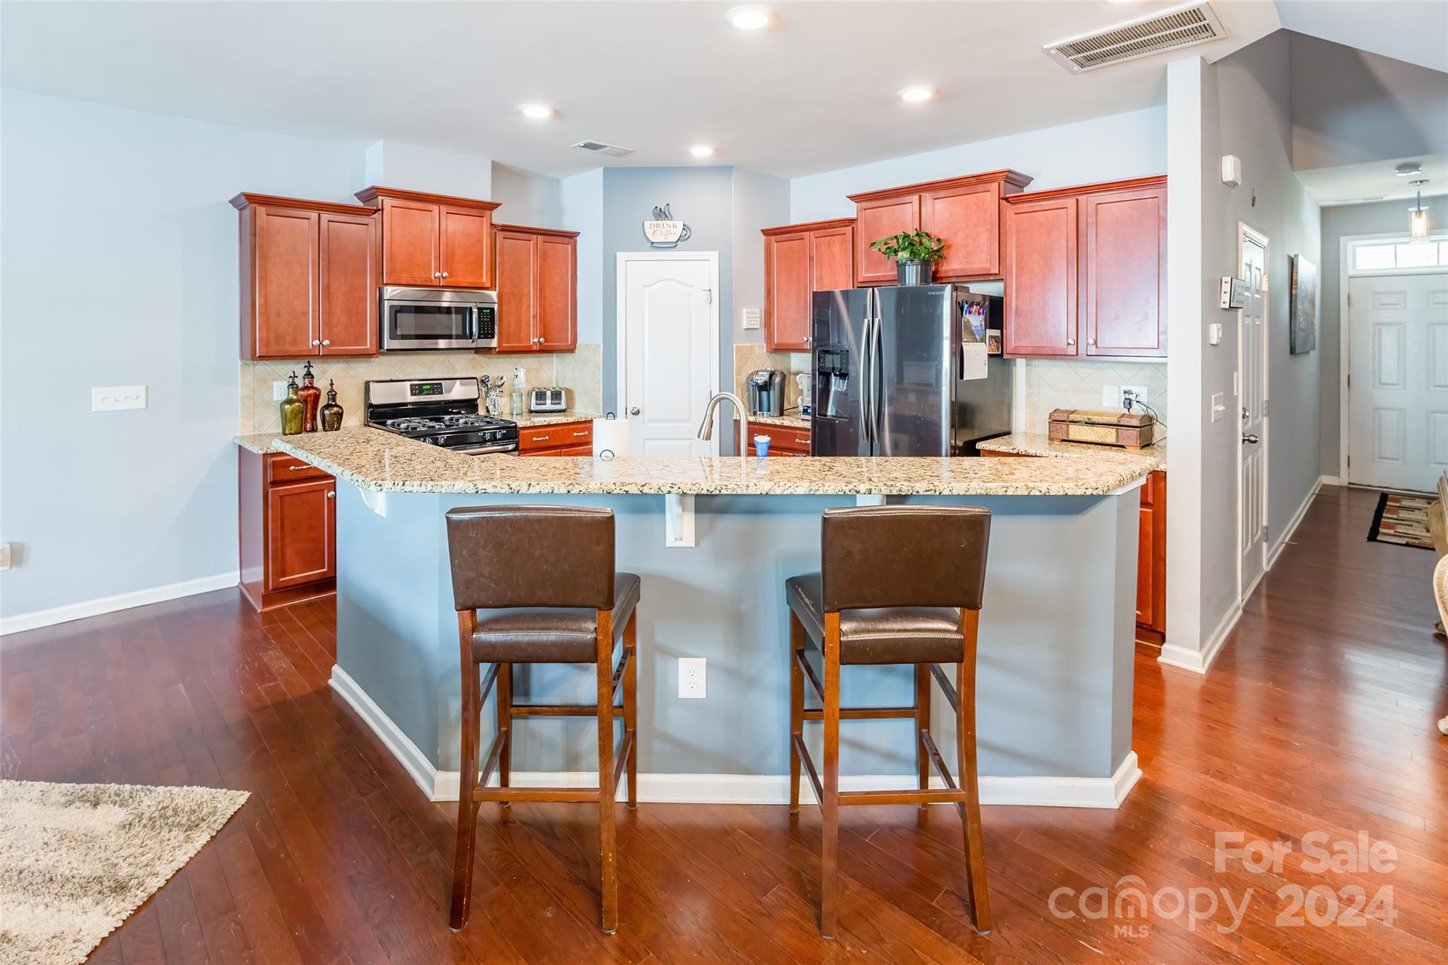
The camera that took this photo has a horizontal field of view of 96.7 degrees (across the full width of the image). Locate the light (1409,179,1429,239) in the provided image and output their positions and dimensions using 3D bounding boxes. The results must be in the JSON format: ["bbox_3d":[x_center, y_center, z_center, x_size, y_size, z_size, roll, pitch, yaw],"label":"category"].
[{"bbox_3d":[5.792,-2.258,5.360,0.120,0.510,0.120,-6,10,-43],"label":"light"}]

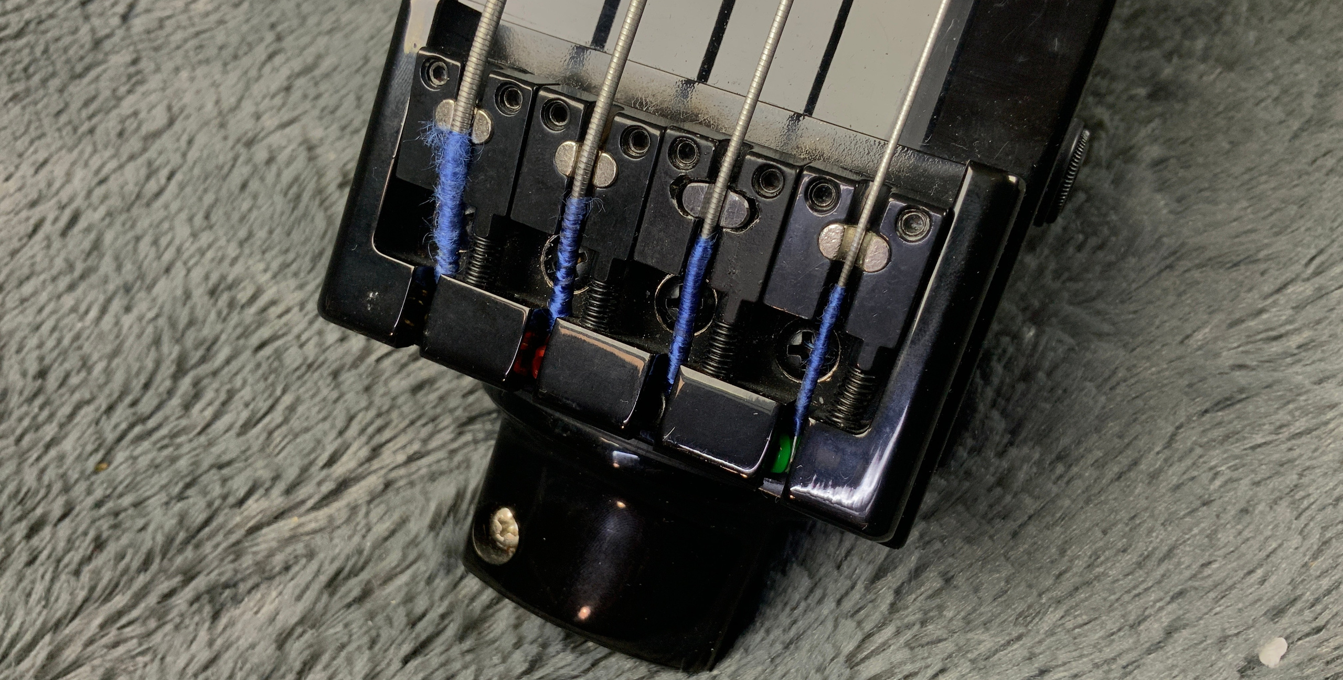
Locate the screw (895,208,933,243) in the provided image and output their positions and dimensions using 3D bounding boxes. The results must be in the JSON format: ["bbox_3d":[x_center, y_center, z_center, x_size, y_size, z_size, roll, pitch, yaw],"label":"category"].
[{"bbox_3d":[0.032,-0.016,0.145,0.004,0.006,0.004,8,115,17],"label":"screw"}]

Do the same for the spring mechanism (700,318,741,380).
[{"bbox_3d":[0.007,0.001,0.161,0.004,0.004,0.008,20,118,11],"label":"spring mechanism"}]

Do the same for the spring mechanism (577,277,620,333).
[{"bbox_3d":[-0.011,-0.005,0.164,0.004,0.004,0.007,20,118,11],"label":"spring mechanism"}]

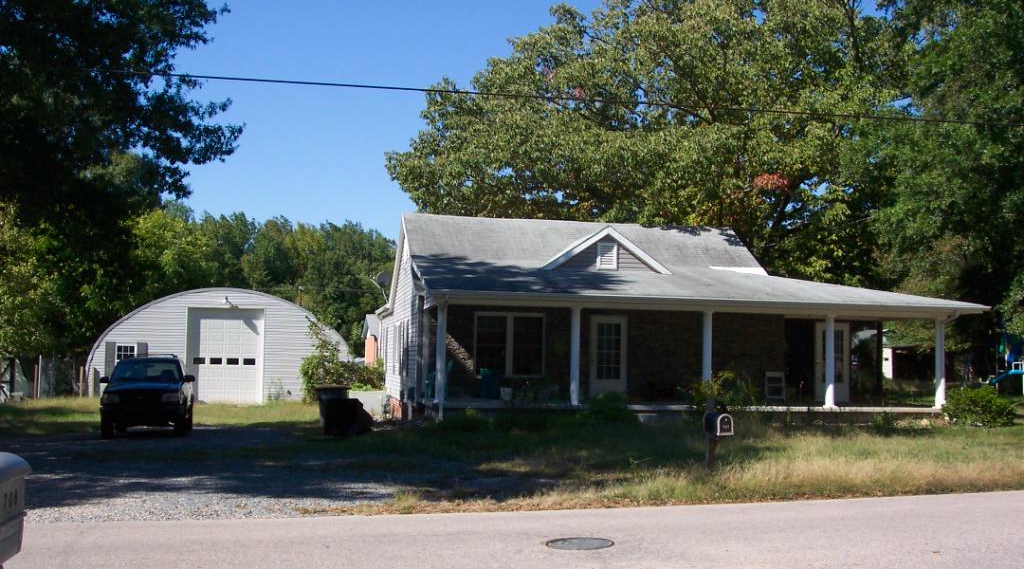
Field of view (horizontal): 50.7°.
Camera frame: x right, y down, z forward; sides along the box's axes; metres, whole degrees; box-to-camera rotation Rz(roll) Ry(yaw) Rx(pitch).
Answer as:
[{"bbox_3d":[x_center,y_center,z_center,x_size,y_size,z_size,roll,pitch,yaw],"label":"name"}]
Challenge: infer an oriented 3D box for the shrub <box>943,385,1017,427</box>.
[{"bbox_3d":[10.639,2.785,24.599,1.550,0.920,1.350,2,-4,-11],"label":"shrub"}]

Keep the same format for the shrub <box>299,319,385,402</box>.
[{"bbox_3d":[-5.883,2.657,37.300,2.950,2.850,2.400,2,-4,-11],"label":"shrub"}]

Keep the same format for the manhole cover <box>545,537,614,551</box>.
[{"bbox_3d":[0.597,2.298,9.499,0.600,0.030,0.600,1,-4,0],"label":"manhole cover"}]

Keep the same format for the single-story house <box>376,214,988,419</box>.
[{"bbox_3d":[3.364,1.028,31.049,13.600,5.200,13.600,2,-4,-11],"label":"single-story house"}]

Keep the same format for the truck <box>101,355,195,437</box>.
[{"bbox_3d":[-8.250,2.556,24.806,1.820,1.760,4.750,2,-4,-14],"label":"truck"}]

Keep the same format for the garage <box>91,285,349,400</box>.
[{"bbox_3d":[-12.383,2.838,49.538,10.500,4.630,13.000,2,-4,-7],"label":"garage"}]

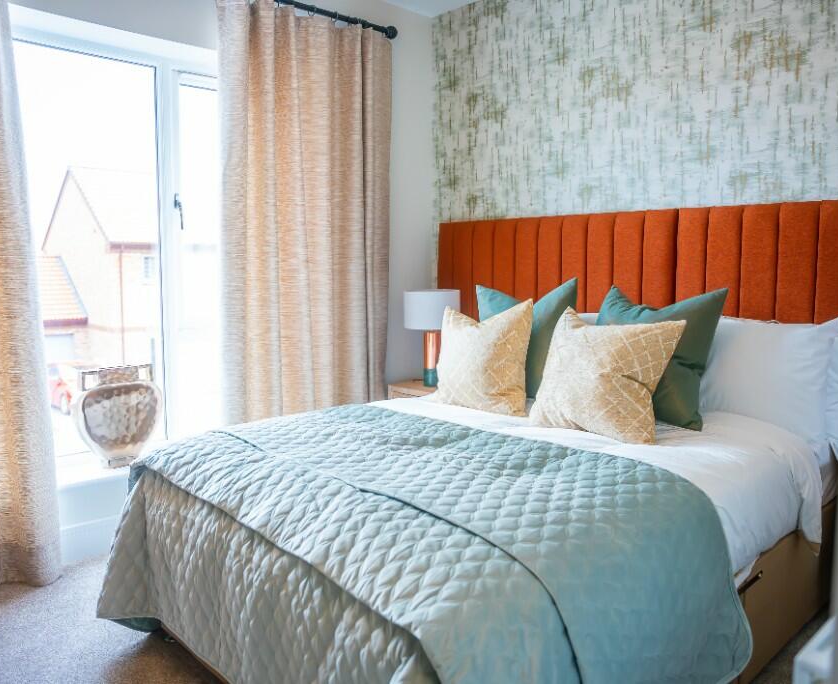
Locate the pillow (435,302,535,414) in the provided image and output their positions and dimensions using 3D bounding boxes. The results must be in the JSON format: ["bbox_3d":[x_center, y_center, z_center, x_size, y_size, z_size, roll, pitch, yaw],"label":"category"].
[{"bbox_3d":[0.230,0.039,2.402,0.150,0.410,0.420,13,-7,-40],"label":"pillow"}]

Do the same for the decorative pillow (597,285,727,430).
[{"bbox_3d":[0.762,0.032,2.213,0.150,0.440,0.440,17,-5,-35],"label":"decorative pillow"}]

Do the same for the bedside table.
[{"bbox_3d":[0.145,0.490,3.297,0.430,0.560,0.400,6,9,44],"label":"bedside table"}]

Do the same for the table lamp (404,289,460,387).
[{"bbox_3d":[0.065,-0.018,3.302,0.275,0.475,0.275,0,6,0],"label":"table lamp"}]

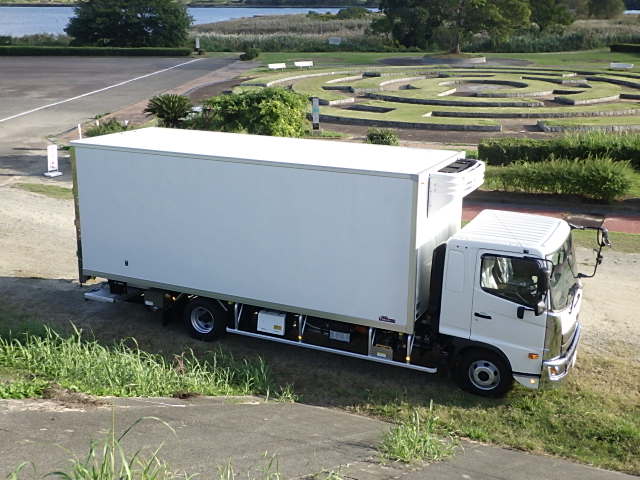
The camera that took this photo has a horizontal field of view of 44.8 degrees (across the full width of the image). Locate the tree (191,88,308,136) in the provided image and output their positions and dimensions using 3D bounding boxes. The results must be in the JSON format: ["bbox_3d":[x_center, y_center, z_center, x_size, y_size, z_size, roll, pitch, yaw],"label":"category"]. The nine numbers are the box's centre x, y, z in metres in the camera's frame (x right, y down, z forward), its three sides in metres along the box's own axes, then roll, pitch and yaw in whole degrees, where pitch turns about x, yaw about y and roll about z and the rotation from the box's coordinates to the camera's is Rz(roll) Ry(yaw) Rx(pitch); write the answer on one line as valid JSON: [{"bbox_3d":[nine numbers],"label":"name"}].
[{"bbox_3d":[-3.181,-5.998,35.823,5.200,2.050,3.700,0,17,0],"label":"tree"}]

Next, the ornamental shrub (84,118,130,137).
[{"bbox_3d":[-9.727,-5.151,35.342,2.000,0.780,1.600,0,17,0],"label":"ornamental shrub"}]

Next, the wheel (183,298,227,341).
[{"bbox_3d":[-2.062,1.411,14.018,0.800,0.800,0.250,8,18,25],"label":"wheel"}]

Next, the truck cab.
[{"bbox_3d":[3.086,0.931,12.320,1.750,2.370,2.160,8,18,25],"label":"truck cab"}]

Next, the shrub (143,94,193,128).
[{"bbox_3d":[-7.132,-5.999,36.654,2.150,1.600,2.100,0,17,0],"label":"shrub"}]

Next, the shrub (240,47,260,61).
[{"bbox_3d":[-7.150,-19.152,79.480,2.000,1.400,1.900,0,17,0],"label":"shrub"}]

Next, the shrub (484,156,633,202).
[{"bbox_3d":[7.571,-2.083,24.768,4.350,1.000,1.400,8,19,25],"label":"shrub"}]

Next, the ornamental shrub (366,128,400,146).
[{"bbox_3d":[2.697,-4.429,32.969,1.330,0.680,1.200,0,17,0],"label":"ornamental shrub"}]

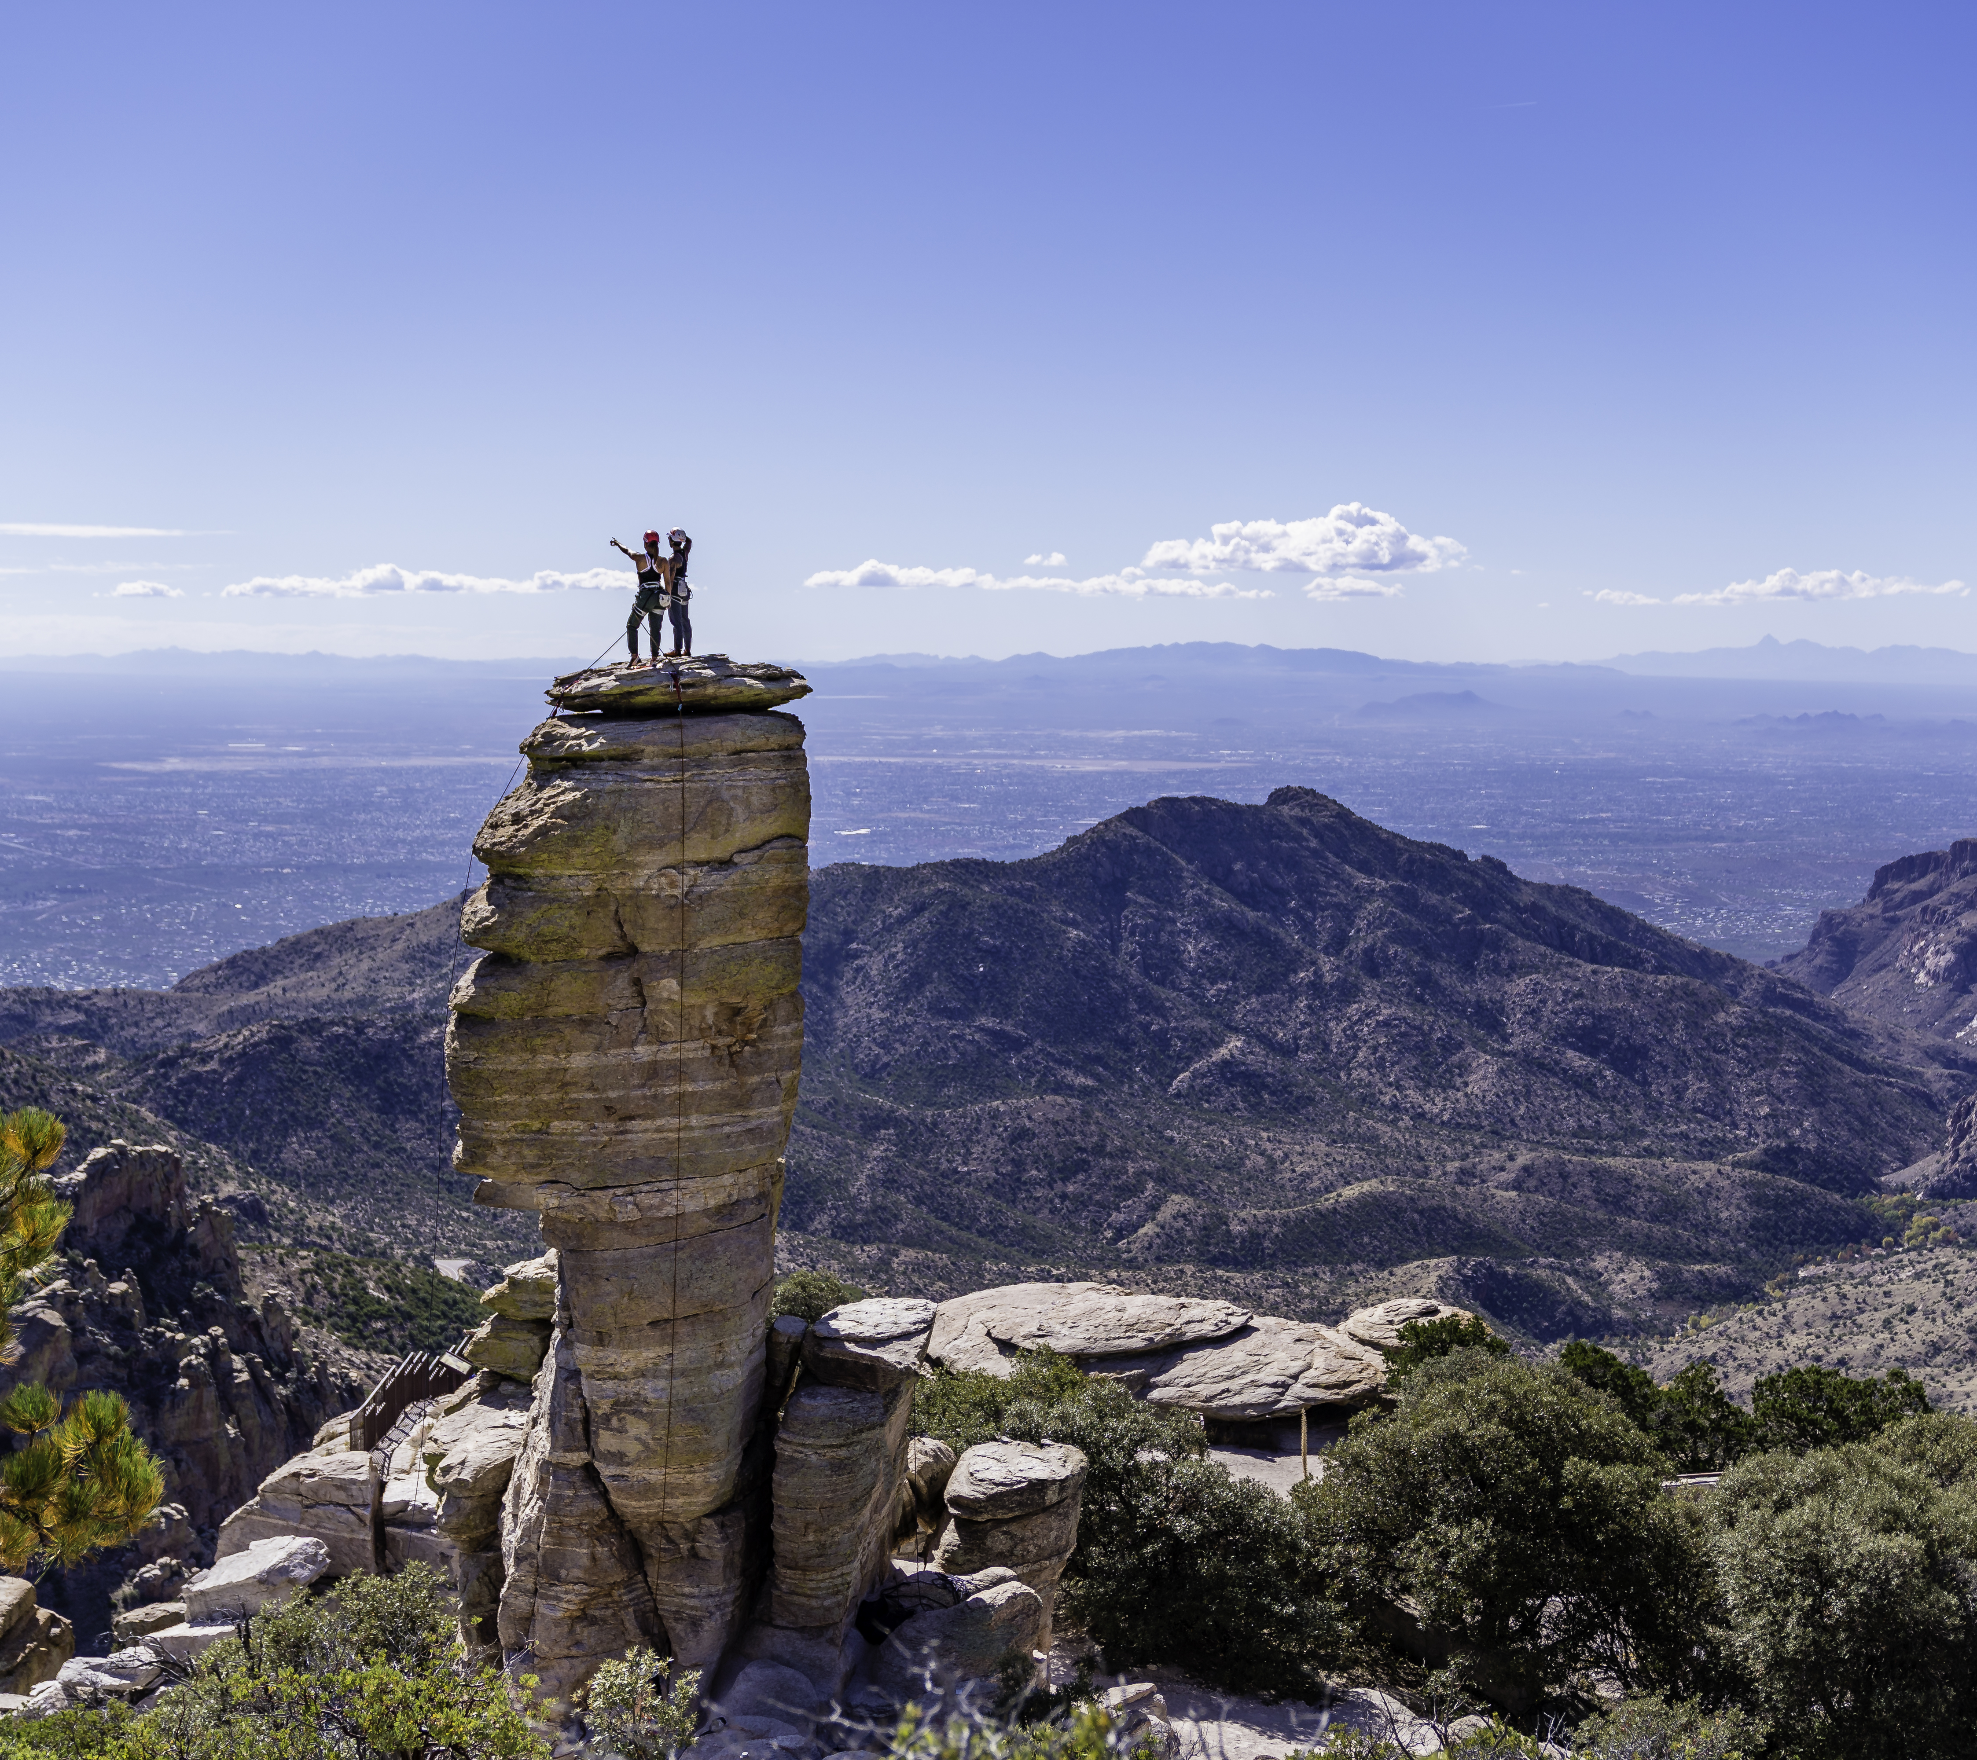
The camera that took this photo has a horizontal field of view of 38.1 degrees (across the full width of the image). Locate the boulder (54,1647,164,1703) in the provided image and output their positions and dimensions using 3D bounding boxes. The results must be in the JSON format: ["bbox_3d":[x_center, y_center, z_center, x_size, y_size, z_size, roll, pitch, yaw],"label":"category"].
[{"bbox_3d":[-12.892,11.676,42.000,1.500,0.600,1.000,0,5,0],"label":"boulder"}]

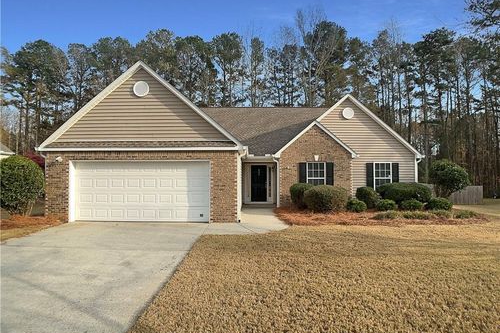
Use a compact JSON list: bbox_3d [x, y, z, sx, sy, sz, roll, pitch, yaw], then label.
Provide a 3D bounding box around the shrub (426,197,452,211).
[{"bbox_3d":[8.599,1.736,18.371,1.200,0.600,1.050,0,-1,0],"label":"shrub"}]

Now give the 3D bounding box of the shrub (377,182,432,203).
[{"bbox_3d":[7.297,1.424,19.077,2.600,1.250,1.500,0,-1,0],"label":"shrub"}]

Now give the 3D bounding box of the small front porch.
[{"bbox_3d":[0.566,0.883,21.187,1.850,2.350,2.100,0,-1,0],"label":"small front porch"}]

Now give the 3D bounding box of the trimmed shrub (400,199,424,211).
[{"bbox_3d":[7.331,1.765,18.271,1.050,0.540,0.950,0,-1,0],"label":"trimmed shrub"}]

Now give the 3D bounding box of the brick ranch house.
[{"bbox_3d":[0.620,-0.828,21.719,16.000,5.850,15.800,0,-1,0],"label":"brick ranch house"}]

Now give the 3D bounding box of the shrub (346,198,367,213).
[{"bbox_3d":[4.710,1.715,17.772,0.900,0.620,0.880,0,-1,0],"label":"shrub"}]

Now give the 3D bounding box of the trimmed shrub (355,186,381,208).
[{"bbox_3d":[5.568,1.512,18.976,1.150,1.070,1.100,0,-1,0],"label":"trimmed shrub"}]

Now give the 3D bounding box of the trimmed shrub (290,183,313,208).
[{"bbox_3d":[2.464,1.434,18.777,1.200,1.220,1.150,0,-1,0],"label":"trimmed shrub"}]

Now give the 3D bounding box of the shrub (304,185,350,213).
[{"bbox_3d":[3.367,1.425,17.777,1.900,1.200,1.500,0,-1,0],"label":"shrub"}]

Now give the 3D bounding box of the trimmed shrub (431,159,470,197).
[{"bbox_3d":[10.781,0.899,21.787,2.050,2.400,2.000,0,-1,0],"label":"trimmed shrub"}]

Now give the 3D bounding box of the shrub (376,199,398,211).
[{"bbox_3d":[6.200,1.765,18.271,0.950,0.540,0.900,0,-1,0],"label":"shrub"}]

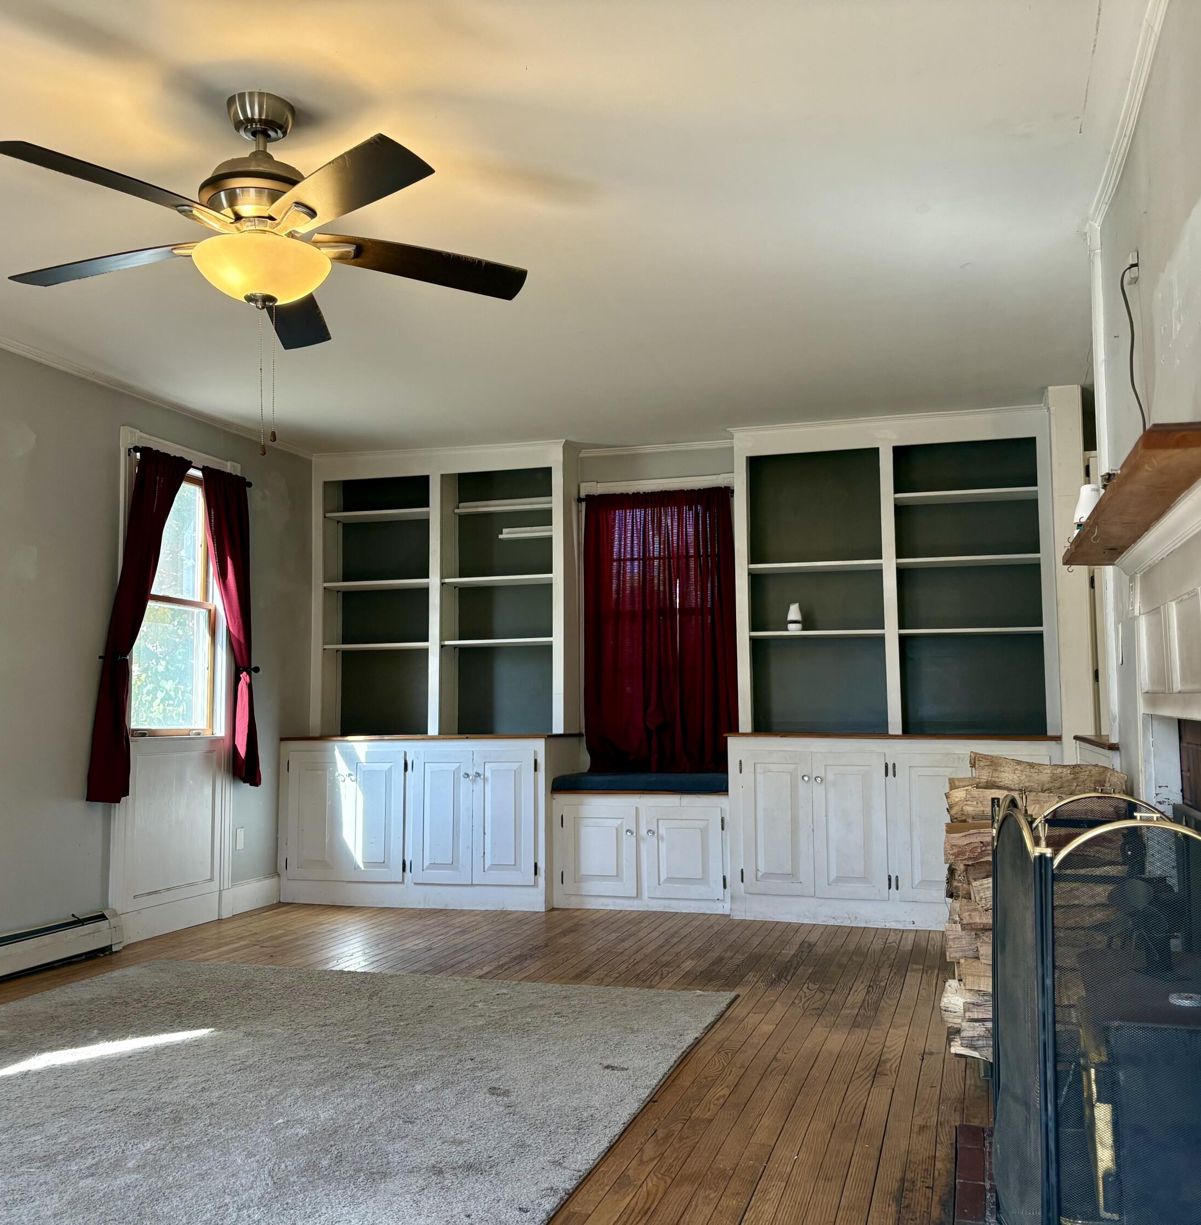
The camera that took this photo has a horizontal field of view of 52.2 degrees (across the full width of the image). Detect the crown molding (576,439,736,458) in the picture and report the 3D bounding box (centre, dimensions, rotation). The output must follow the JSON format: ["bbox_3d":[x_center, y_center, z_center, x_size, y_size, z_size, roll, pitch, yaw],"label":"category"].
[{"bbox_3d":[0.321,-0.878,6.562,0.882,0.044,0.040,-2,-5,17],"label":"crown molding"}]

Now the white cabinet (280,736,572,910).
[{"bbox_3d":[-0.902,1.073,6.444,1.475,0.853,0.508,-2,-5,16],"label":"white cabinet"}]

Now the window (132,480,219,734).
[{"bbox_3d":[-1.986,-0.049,5.704,0.106,1.267,0.658,-2,-5,16],"label":"window"}]

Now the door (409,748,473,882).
[{"bbox_3d":[-0.791,1.026,6.153,0.327,0.663,0.026,-2,-5,16],"label":"door"}]

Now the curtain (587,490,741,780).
[{"bbox_3d":[0.313,0.091,6.456,0.832,1.499,0.097,-2,-5,16],"label":"curtain"}]

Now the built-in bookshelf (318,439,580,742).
[{"bbox_3d":[-0.844,-0.108,6.677,1.460,1.533,0.285,-2,-5,17],"label":"built-in bookshelf"}]

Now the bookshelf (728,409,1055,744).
[{"bbox_3d":[1.446,-0.166,6.084,1.512,1.533,0.261,-2,-5,16],"label":"bookshelf"}]

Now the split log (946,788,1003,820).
[{"bbox_3d":[1.147,0.521,3.297,0.420,0.093,0.115,-2,-5,17],"label":"split log"}]

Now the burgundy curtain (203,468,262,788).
[{"bbox_3d":[-1.775,0.086,5.899,0.102,1.509,0.493,-2,-5,16],"label":"burgundy curtain"}]

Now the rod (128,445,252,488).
[{"bbox_3d":[-1.871,-0.663,5.658,0.067,0.040,0.890,-2,-5,17],"label":"rod"}]

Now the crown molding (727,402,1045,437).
[{"bbox_3d":[1.361,-0.933,5.976,1.512,0.042,0.040,-2,-5,17],"label":"crown molding"}]

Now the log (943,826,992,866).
[{"bbox_3d":[1.141,0.628,3.290,0.415,0.100,0.115,-2,-5,17],"label":"log"}]

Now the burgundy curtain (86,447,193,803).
[{"bbox_3d":[-1.957,0.038,5.252,0.105,1.505,0.630,-2,-5,17],"label":"burgundy curtain"}]

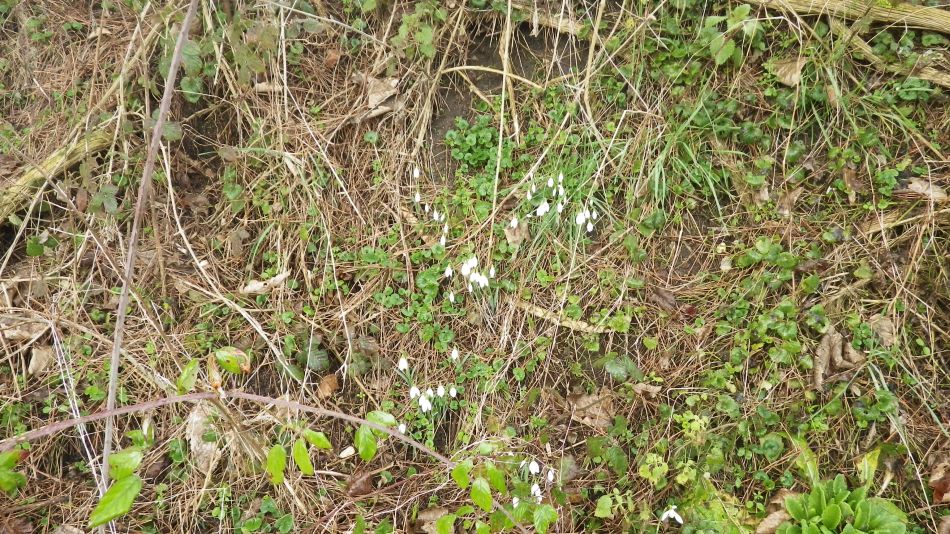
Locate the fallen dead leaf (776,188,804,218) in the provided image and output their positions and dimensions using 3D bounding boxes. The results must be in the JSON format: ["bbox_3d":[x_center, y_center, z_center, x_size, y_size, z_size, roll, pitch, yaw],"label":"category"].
[{"bbox_3d":[0.643,-0.135,1.435,0.041,0.020,0.073,30,68,14],"label":"fallen dead leaf"}]

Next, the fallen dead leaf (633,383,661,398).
[{"bbox_3d":[0.294,0.212,1.208,0.048,0.018,0.027,5,62,2],"label":"fallen dead leaf"}]

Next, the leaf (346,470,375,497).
[{"bbox_3d":[-0.196,0.366,1.197,0.039,0.020,0.053,37,70,16],"label":"leaf"}]

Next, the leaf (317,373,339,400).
[{"bbox_3d":[-0.267,0.212,1.272,0.034,0.015,0.053,28,68,12],"label":"leaf"}]

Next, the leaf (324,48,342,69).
[{"bbox_3d":[-0.314,-0.463,1.565,0.036,0.015,0.050,2,62,1],"label":"leaf"}]

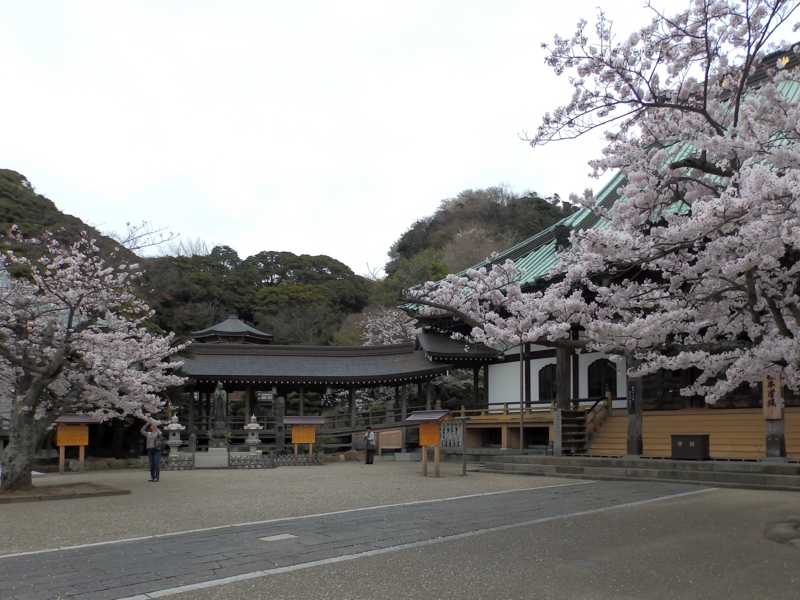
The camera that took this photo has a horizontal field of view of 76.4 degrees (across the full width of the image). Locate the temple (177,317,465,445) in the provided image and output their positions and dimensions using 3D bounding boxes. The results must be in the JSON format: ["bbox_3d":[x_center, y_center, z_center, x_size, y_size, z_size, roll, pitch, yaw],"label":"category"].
[{"bbox_3d":[-4.188,4.439,25.500,13.000,6.200,5.500,1,-11,-7],"label":"temple"}]

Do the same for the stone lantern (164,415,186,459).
[{"bbox_3d":[-8.736,5.375,19.800,0.820,1.840,0.820,2,-11,-9],"label":"stone lantern"}]

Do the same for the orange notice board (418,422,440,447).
[{"bbox_3d":[0.952,4.352,16.400,0.970,0.740,0.080,-11,-15,44],"label":"orange notice board"}]

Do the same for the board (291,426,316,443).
[{"bbox_3d":[-4.045,5.678,21.400,0.990,0.760,0.080,2,-11,-9],"label":"board"}]

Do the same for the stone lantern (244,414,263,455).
[{"bbox_3d":[-5.981,5.613,20.800,0.820,1.860,0.820,2,-11,-9],"label":"stone lantern"}]

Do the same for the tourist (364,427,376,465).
[{"bbox_3d":[-1.285,6.305,22.000,0.400,1.600,0.480,10,-15,-42],"label":"tourist"}]

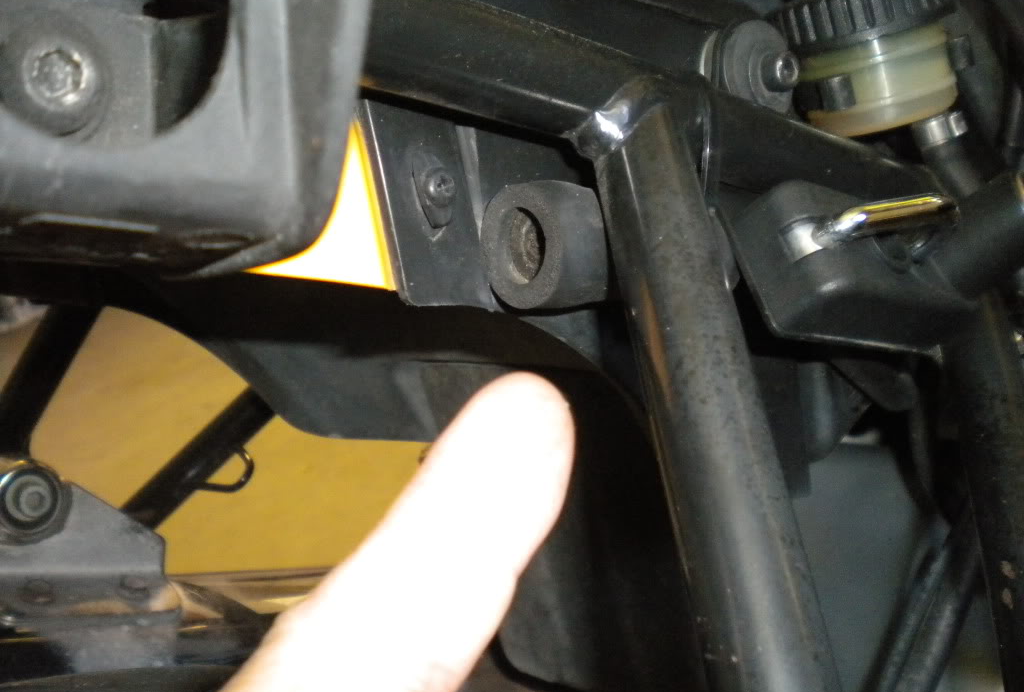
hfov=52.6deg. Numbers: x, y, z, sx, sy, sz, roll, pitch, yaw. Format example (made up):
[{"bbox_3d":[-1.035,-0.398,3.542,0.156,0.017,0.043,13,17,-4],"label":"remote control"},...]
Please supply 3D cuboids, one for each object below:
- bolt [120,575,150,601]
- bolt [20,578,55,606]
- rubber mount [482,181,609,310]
[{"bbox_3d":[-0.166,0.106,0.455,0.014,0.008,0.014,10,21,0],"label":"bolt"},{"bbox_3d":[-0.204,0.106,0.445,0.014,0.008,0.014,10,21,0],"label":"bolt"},{"bbox_3d":[0.014,-0.026,0.270,0.031,0.031,0.031,-6,24,-39],"label":"rubber mount"}]

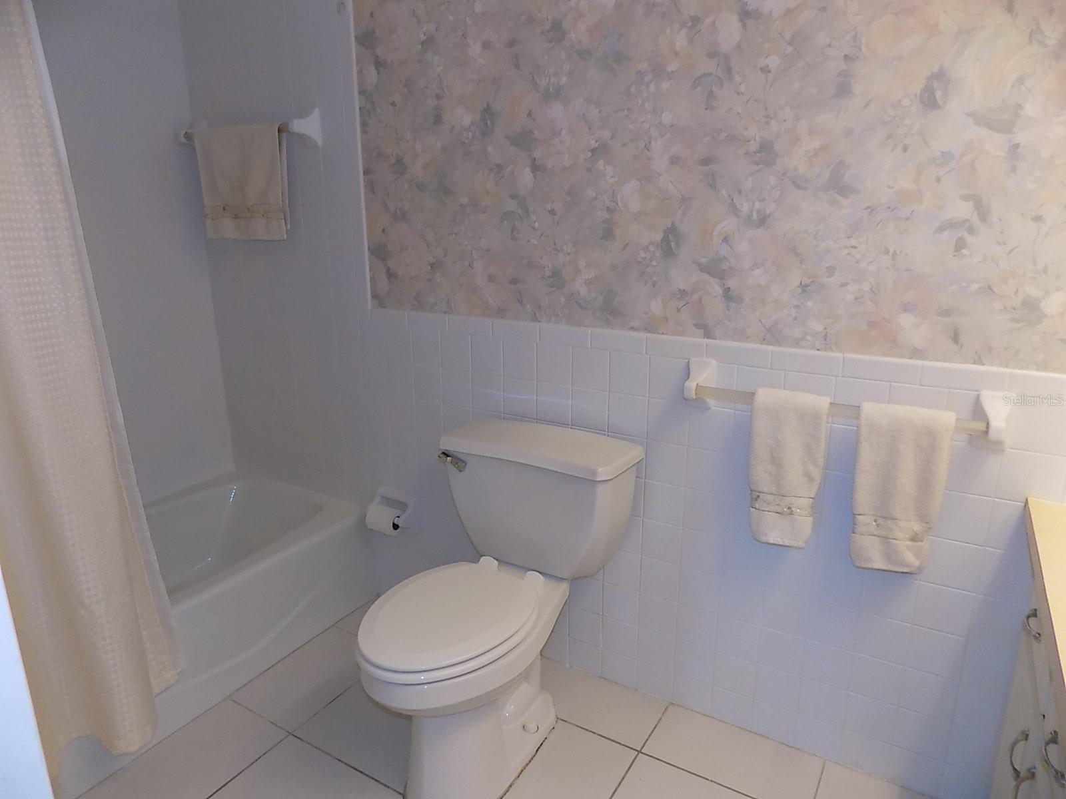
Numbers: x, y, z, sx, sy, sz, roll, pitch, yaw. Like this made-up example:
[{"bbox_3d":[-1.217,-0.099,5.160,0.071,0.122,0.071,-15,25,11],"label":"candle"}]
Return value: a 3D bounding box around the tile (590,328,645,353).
[{"bbox_3d":[0.217,-0.148,1.813,0.151,0.049,0.010,9,17,29],"label":"tile"}]

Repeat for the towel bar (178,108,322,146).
[{"bbox_3d":[-0.920,-0.856,2.256,0.590,0.109,0.082,9,18,29],"label":"towel bar"}]

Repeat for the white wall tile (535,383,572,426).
[{"bbox_3d":[0.058,0.014,1.956,0.108,0.108,0.008,9,17,29],"label":"white wall tile"}]

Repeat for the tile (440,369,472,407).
[{"bbox_3d":[-0.229,-0.035,2.108,0.108,0.108,0.009,9,18,30],"label":"tile"}]

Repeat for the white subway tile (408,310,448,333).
[{"bbox_3d":[-0.310,-0.232,2.105,0.152,0.052,0.010,9,18,30],"label":"white subway tile"}]

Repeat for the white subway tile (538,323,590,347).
[{"bbox_3d":[0.084,-0.172,1.878,0.152,0.052,0.010,9,18,30],"label":"white subway tile"}]

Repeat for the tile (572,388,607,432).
[{"bbox_3d":[0.153,0.027,1.903,0.108,0.108,0.010,9,18,29],"label":"tile"}]

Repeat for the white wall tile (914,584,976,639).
[{"bbox_3d":[0.900,0.460,1.549,0.108,0.108,0.009,9,18,30],"label":"white wall tile"}]

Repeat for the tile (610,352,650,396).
[{"bbox_3d":[0.248,-0.066,1.805,0.108,0.108,0.009,9,18,30],"label":"tile"}]

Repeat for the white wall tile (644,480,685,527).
[{"bbox_3d":[0.342,0.270,1.851,0.108,0.108,0.008,9,17,29],"label":"white wall tile"}]

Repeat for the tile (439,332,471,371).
[{"bbox_3d":[-0.224,-0.137,2.087,0.108,0.108,0.010,9,18,29],"label":"tile"}]

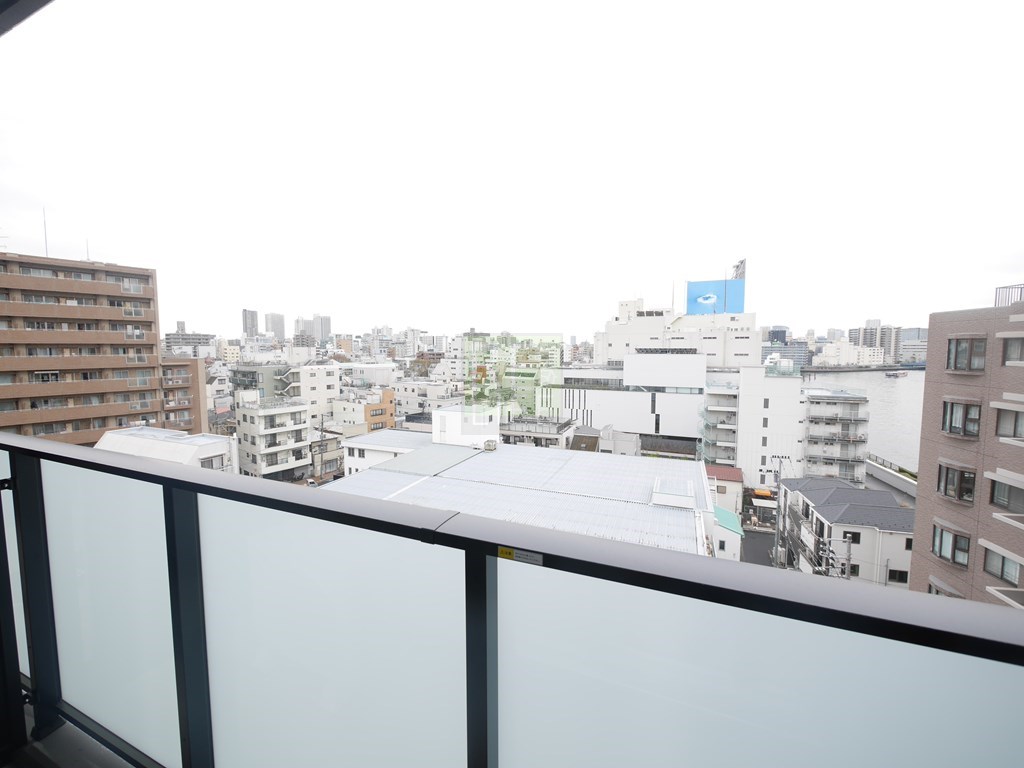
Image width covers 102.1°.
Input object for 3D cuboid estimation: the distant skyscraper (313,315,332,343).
[{"bbox_3d":[-458.000,-116.750,1000.000,29.000,100.000,29.000,4,6,38],"label":"distant skyscraper"}]

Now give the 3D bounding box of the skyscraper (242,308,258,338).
[{"bbox_3d":[-600.000,-116.610,950.000,22.500,108.500,22.500,4,7,40],"label":"skyscraper"}]

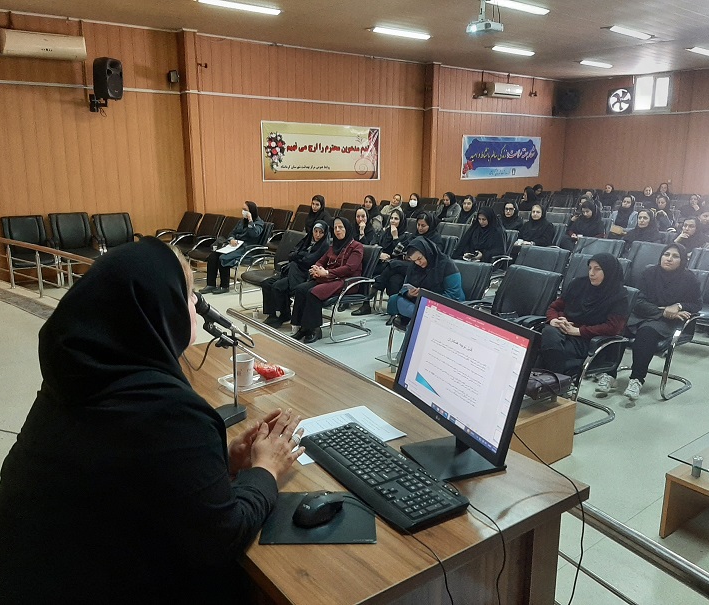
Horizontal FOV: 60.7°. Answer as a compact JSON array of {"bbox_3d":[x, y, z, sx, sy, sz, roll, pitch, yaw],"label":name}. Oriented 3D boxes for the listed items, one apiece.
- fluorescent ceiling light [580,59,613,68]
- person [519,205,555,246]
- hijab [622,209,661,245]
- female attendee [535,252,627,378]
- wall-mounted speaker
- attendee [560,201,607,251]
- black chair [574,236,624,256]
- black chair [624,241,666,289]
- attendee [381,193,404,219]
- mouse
[{"bbox_3d":[5.420,-5.345,13.550,1.170,0.090,0.260,-10,17,-37],"label":"fluorescent ceiling light"},{"bbox_3d":[2.184,-0.616,7.790,0.500,1.245,0.800,13,19,40],"label":"person"},{"bbox_3d":[3.493,-0.877,7.390,0.440,0.480,0.350,11,18,39],"label":"hijab"},{"bbox_3d":[1.600,0.255,4.400,0.720,1.240,0.570,-10,17,-36],"label":"female attendee"},{"bbox_3d":[-3.694,-3.364,9.100,0.360,0.610,0.380,7,15,25],"label":"wall-mounted speaker"},{"bbox_3d":[3.193,-0.844,8.825,0.820,1.220,0.500,-11,18,-39],"label":"attendee"},{"bbox_3d":[2.628,-0.220,6.877,0.630,0.980,0.600,-11,18,-40],"label":"black chair"},{"bbox_3d":[3.078,-0.124,6.486,0.630,0.980,0.600,-11,18,-40],"label":"black chair"},{"bbox_3d":[0.645,-1.340,10.993,0.800,1.200,0.520,-10,17,-37],"label":"attendee"},{"bbox_3d":[-0.069,0.398,1.158,0.110,0.038,0.062,-10,17,-35],"label":"mouse"}]

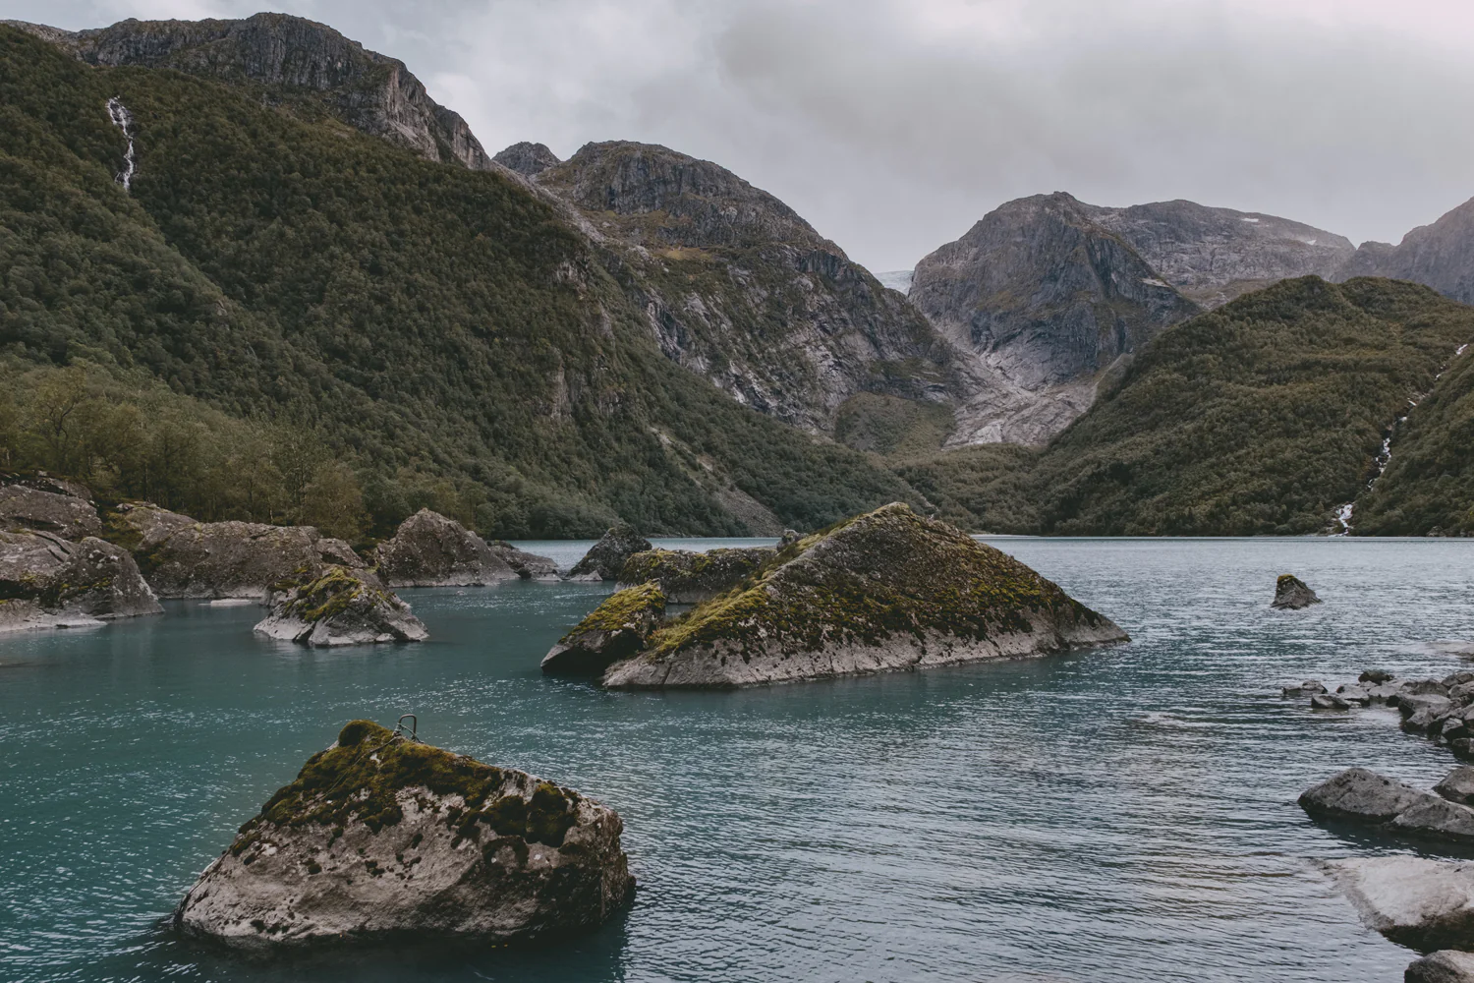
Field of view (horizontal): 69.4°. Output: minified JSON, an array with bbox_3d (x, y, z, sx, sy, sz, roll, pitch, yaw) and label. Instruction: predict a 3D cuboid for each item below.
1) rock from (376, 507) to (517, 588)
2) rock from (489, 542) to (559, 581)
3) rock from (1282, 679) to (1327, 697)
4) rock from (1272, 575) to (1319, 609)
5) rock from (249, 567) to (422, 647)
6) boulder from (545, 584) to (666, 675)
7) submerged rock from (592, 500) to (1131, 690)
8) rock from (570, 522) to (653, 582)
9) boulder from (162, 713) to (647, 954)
[{"bbox_3d":[-15.600,3.045,57.926,7.000,4.000,5.600,0,-2,0],"label":"rock"},{"bbox_3d":[-12.700,4.177,63.886,4.300,2.200,3.300,0,-2,0],"label":"rock"},{"bbox_3d":[10.020,3.423,18.862,0.720,0.260,0.550,0,-2,5],"label":"rock"},{"bbox_3d":[21.600,3.776,40.884,1.900,1.220,1.800,1,-2,-15],"label":"rock"},{"bbox_3d":[-10.800,2.996,28.906,4.500,1.850,3.900,0,-2,5],"label":"rock"},{"bbox_3d":[-2.800,2.783,22.109,2.300,1.750,2.300,1,-2,-15],"label":"boulder"},{"bbox_3d":[3.700,2.067,24.939,13.600,3.400,6.000,1,-3,-32],"label":"submerged rock"},{"bbox_3d":[-7.700,3.679,65.907,4.800,3.350,4.300,0,-2,0],"label":"rock"},{"bbox_3d":[-2.450,2.491,8.360,3.150,1.370,2.200,0,-2,-6],"label":"boulder"}]

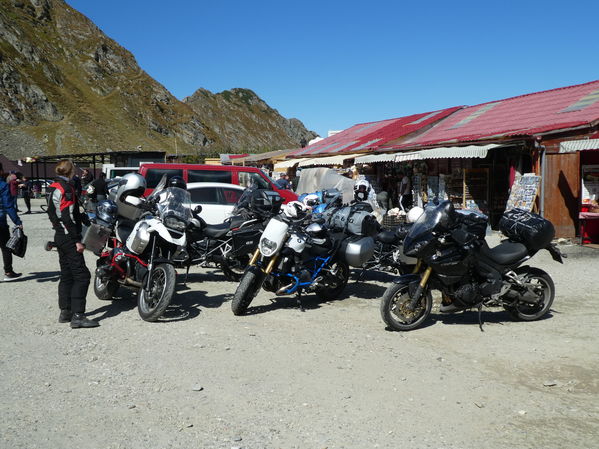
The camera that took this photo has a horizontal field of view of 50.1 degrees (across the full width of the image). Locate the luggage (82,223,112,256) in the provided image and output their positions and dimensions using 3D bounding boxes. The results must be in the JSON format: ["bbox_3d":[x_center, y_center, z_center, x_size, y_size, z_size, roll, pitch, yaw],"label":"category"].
[{"bbox_3d":[-2.626,0.180,8.170,0.270,0.350,0.450,13,-4,-35],"label":"luggage"}]

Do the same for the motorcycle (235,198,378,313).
[{"bbox_3d":[-0.050,0.370,7.850,2.150,1.280,0.930,-4,6,-44],"label":"motorcycle"}]

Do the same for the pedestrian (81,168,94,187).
[{"bbox_3d":[-6.428,-0.771,19.432,0.520,1.750,0.360,3,6,37],"label":"pedestrian"}]

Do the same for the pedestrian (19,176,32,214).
[{"bbox_3d":[-12.187,-1.309,28.422,0.600,1.660,0.500,1,4,6],"label":"pedestrian"}]

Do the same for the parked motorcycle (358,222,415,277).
[{"bbox_3d":[1.014,0.213,10.165,2.120,1.260,0.850,-2,10,-30],"label":"parked motorcycle"}]

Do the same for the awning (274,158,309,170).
[{"bbox_3d":[-0.385,-2.718,29.000,1.000,0.550,1.900,-2,4,-24],"label":"awning"}]

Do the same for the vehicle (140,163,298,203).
[{"bbox_3d":[-2.361,-0.778,19.346,4.850,1.950,1.920,-1,4,-15],"label":"vehicle"}]

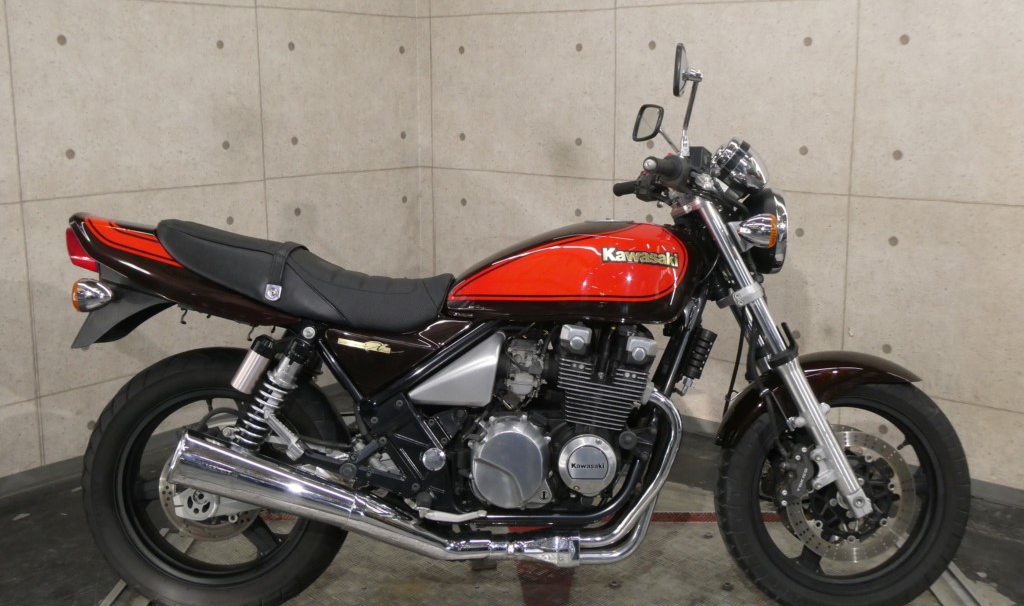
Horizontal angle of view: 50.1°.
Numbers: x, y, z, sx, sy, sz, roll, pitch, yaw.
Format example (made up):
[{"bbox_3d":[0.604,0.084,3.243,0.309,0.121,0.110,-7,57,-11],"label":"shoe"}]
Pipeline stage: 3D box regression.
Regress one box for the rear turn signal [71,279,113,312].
[{"bbox_3d":[-0.916,-0.016,2.388,0.092,0.070,0.085,0,3,1],"label":"rear turn signal"}]

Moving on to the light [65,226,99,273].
[{"bbox_3d":[-0.984,-0.124,2.547,0.105,0.099,0.190,0,3,1],"label":"light"}]

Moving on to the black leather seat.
[{"bbox_3d":[-0.478,-0.066,2.543,0.696,0.257,0.270,0,3,1],"label":"black leather seat"}]

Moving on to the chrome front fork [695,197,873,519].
[{"bbox_3d":[0.605,0.120,2.538,0.080,0.804,0.260,-28,2,2],"label":"chrome front fork"}]

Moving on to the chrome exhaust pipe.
[{"bbox_3d":[-0.185,0.394,2.516,1.120,0.401,0.430,0,3,1],"label":"chrome exhaust pipe"}]

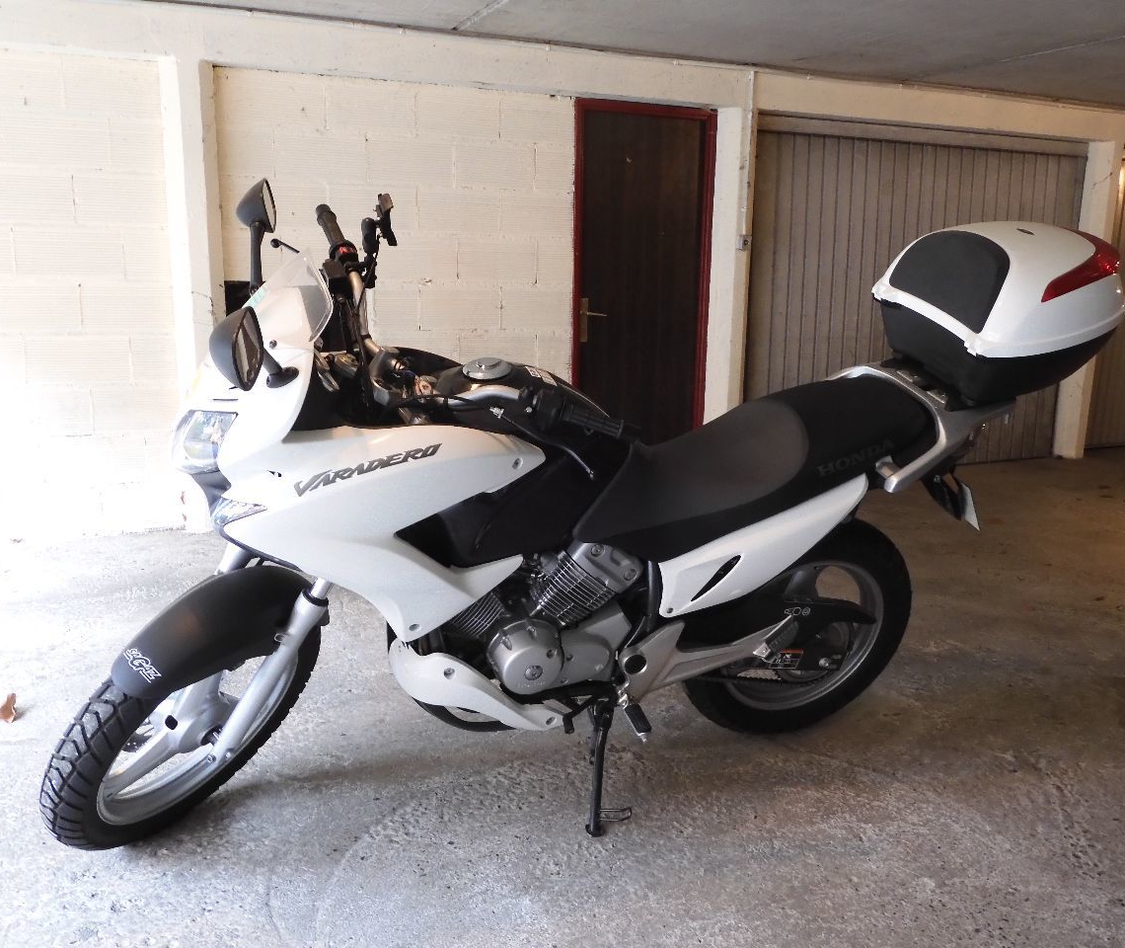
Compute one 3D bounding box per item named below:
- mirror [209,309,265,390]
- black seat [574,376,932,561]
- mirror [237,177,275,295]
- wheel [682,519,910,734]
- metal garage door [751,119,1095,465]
[{"bbox_3d":[-0.448,-0.174,1.413,0.080,0.115,0.135,7,27,-2],"label":"mirror"},{"bbox_3d":[0.381,-0.037,2.262,0.850,0.320,0.300,-3,29,-21],"label":"black seat"},{"bbox_3d":[-0.599,-0.467,1.997,0.090,0.220,0.190,-1,11,-9],"label":"mirror"},{"bbox_3d":[0.595,0.395,2.596,0.635,0.635,0.130,-3,29,-21],"label":"wheel"},{"bbox_3d":[2.183,-1.032,6.258,2.501,2.040,0.070,-4,12,-23],"label":"metal garage door"}]

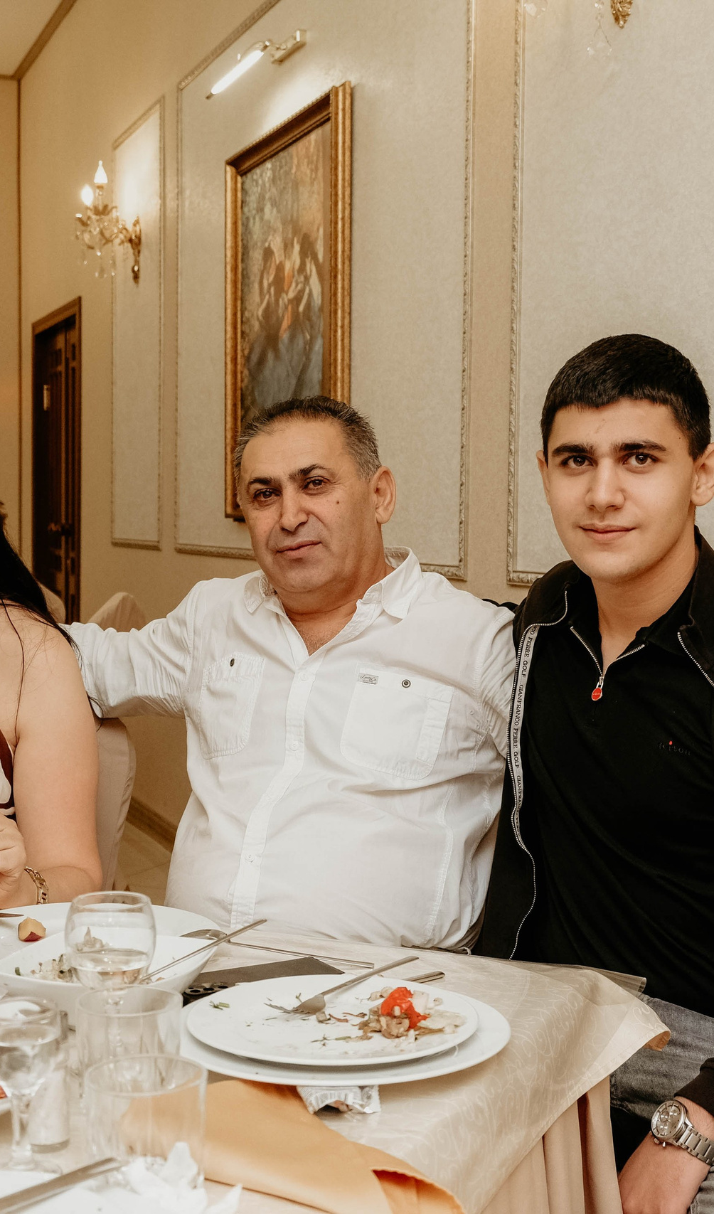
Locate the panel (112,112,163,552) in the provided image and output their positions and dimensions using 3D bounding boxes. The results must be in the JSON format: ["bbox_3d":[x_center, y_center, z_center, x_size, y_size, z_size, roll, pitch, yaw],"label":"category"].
[{"bbox_3d":[-0.823,-0.994,5.962,0.035,1.550,0.770,-1,4,-22],"label":"panel"}]

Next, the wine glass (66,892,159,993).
[{"bbox_3d":[-0.193,0.294,1.278,0.072,0.128,0.072,1,3,0],"label":"wine glass"}]

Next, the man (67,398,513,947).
[{"bbox_3d":[-0.166,0.417,1.805,0.740,1.310,0.720,2,4,20],"label":"man"}]

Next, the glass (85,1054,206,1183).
[{"bbox_3d":[-0.137,0.335,1.049,0.077,0.076,0.077,1,3,0],"label":"glass"}]

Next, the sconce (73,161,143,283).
[{"bbox_3d":[-0.912,-1.393,5.894,0.230,0.410,0.360,-1,4,-22],"label":"sconce"}]

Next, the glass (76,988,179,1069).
[{"bbox_3d":[-0.167,0.326,1.185,0.076,0.075,0.076,1,3,0],"label":"glass"}]

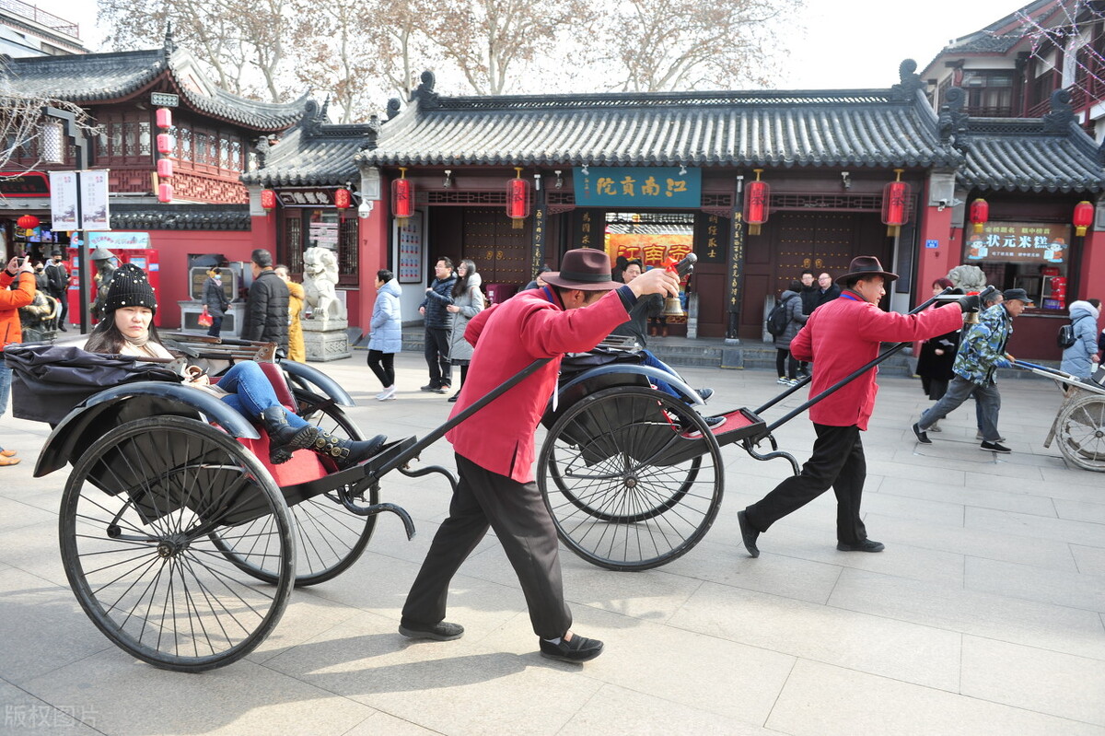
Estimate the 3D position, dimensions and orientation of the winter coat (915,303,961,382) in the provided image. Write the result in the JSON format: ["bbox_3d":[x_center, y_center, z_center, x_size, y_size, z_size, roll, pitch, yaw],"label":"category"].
[{"bbox_3d":[4.450,-0.297,9.200,0.430,0.920,0.520,1,7,-6],"label":"winter coat"}]

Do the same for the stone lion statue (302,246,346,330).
[{"bbox_3d":[-3.888,-1.348,13.500,0.580,1.373,0.780,3,7,14],"label":"stone lion statue"}]

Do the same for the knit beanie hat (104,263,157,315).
[{"bbox_3d":[-1.799,-0.338,3.400,0.200,0.220,0.220,-4,8,-38],"label":"knit beanie hat"}]

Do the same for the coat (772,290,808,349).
[{"bbox_3d":[3.606,-0.734,12.038,0.400,0.916,0.500,-2,8,-25],"label":"coat"}]

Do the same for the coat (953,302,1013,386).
[{"bbox_3d":[4.209,-0.234,7.800,0.500,0.800,0.520,21,15,26],"label":"coat"}]

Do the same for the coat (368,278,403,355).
[{"bbox_3d":[-2.033,-0.625,9.703,0.420,0.918,0.480,1,7,-2],"label":"coat"}]

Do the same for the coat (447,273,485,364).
[{"bbox_3d":[-1.026,-0.572,9.505,0.400,1.108,0.500,-3,9,-34],"label":"coat"}]

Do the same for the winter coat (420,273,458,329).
[{"bbox_3d":[-1.456,-0.856,10.300,0.420,0.740,0.550,-3,8,-37],"label":"winter coat"}]

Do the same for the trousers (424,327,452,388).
[{"bbox_3d":[-1.462,-0.151,10.213,0.330,0.830,0.400,-3,9,-34],"label":"trousers"}]

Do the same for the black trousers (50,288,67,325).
[{"bbox_3d":[-10.829,-1.352,17.502,0.400,0.848,0.420,7,9,36],"label":"black trousers"}]

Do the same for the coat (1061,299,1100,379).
[{"bbox_3d":[6.554,-0.343,9.900,0.430,0.960,0.500,1,7,-2],"label":"coat"}]

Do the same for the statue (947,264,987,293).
[{"bbox_3d":[6.110,-0.880,11.850,0.650,1.300,0.850,3,7,14],"label":"statue"}]

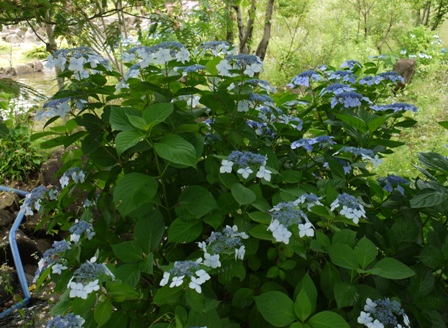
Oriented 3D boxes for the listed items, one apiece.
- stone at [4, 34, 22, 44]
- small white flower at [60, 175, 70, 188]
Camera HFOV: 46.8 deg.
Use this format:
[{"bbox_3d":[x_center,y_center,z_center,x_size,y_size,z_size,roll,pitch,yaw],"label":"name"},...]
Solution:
[{"bbox_3d":[-5.083,-3.006,12.500,0.450,0.260,0.350,-3,18,-11],"label":"stone"},{"bbox_3d":[-0.413,0.046,1.350,0.027,0.034,0.020,5,18,17],"label":"small white flower"}]

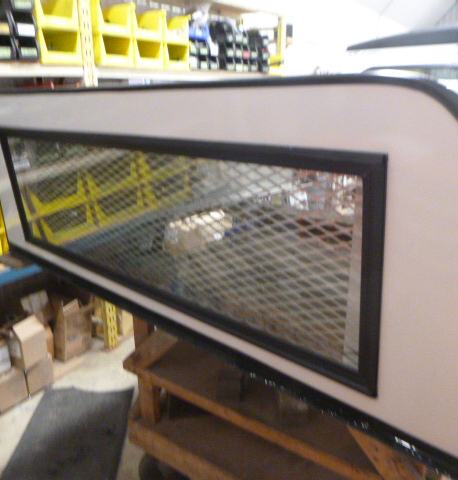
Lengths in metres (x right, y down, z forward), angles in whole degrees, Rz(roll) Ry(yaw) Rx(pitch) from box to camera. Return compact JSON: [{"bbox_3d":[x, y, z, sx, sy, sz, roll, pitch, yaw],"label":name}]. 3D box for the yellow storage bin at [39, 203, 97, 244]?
[{"bbox_3d":[-0.817,-0.108,2.228,0.225,0.165,0.300,-21,28,-32],"label":"yellow storage bin"}]

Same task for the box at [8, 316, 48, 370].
[{"bbox_3d":[-1.010,0.503,2.290,0.178,0.196,0.128,13,22,33],"label":"box"}]

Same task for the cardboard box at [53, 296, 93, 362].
[{"bbox_3d":[-0.921,0.480,2.633,0.173,0.326,0.194,13,22,33],"label":"cardboard box"}]

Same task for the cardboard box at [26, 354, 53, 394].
[{"bbox_3d":[-1.017,0.665,2.347,0.193,0.157,0.132,13,22,33],"label":"cardboard box"}]

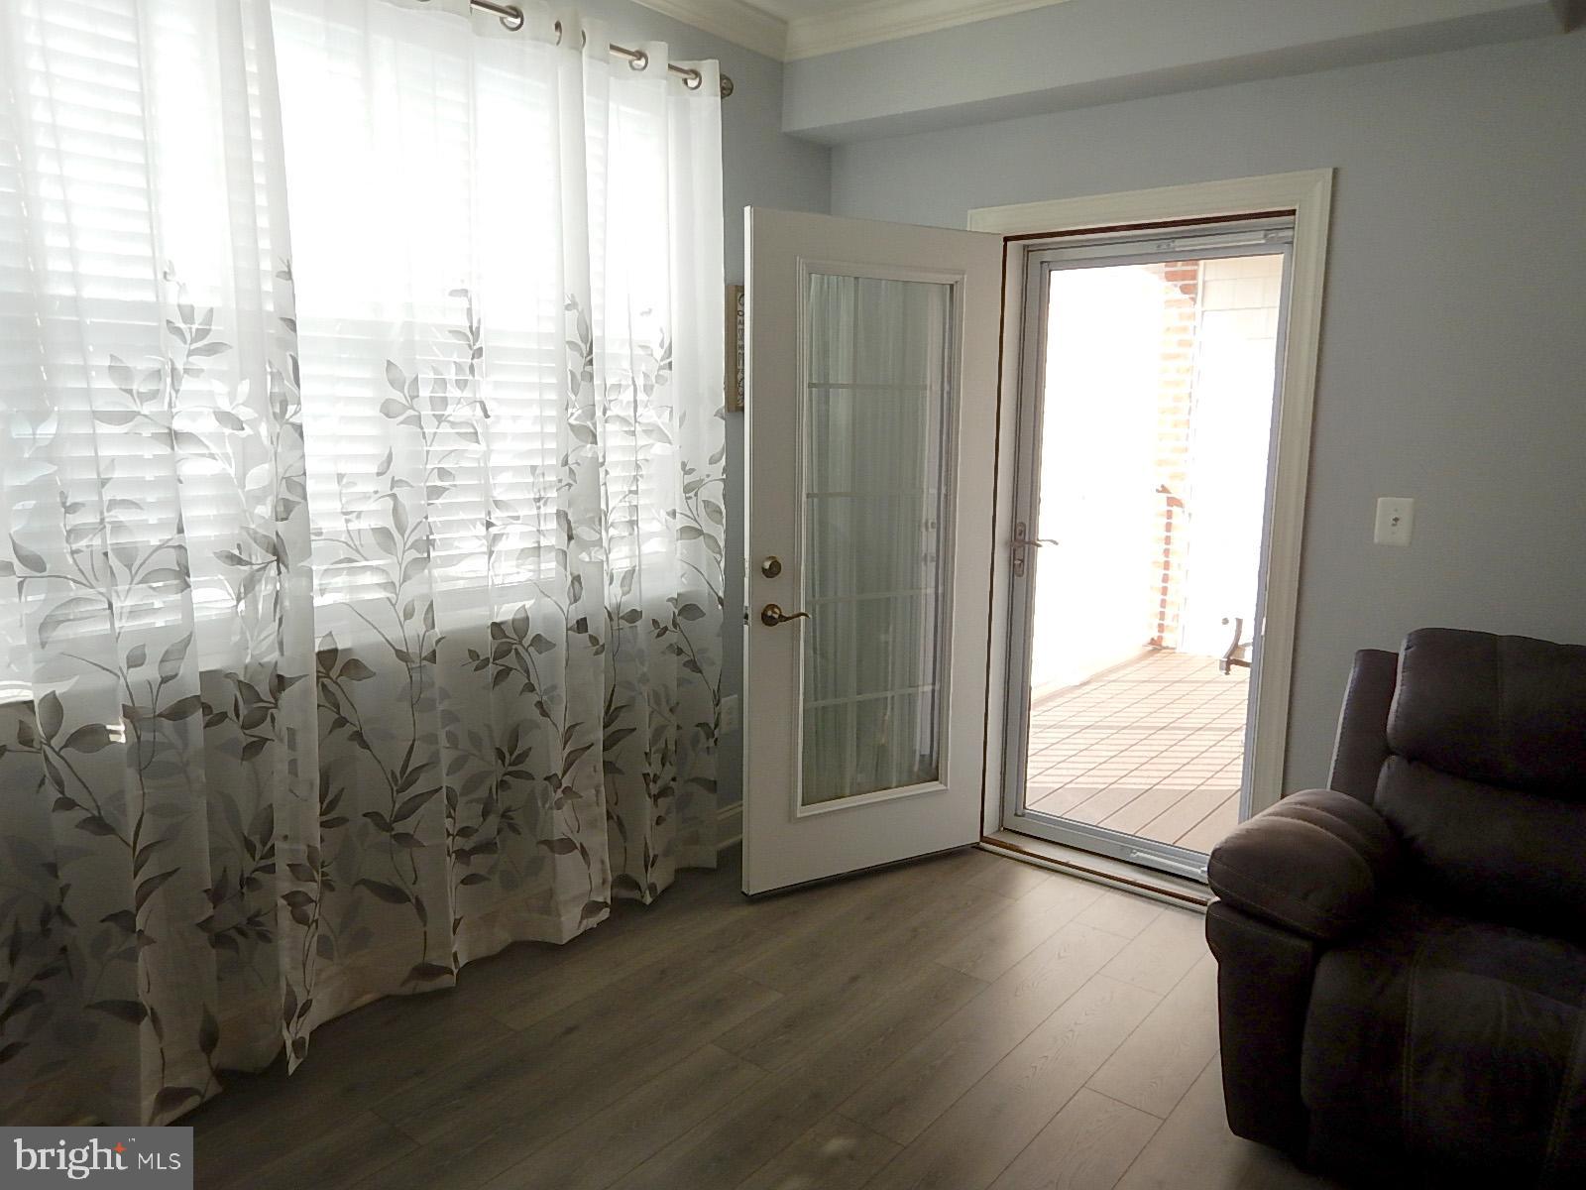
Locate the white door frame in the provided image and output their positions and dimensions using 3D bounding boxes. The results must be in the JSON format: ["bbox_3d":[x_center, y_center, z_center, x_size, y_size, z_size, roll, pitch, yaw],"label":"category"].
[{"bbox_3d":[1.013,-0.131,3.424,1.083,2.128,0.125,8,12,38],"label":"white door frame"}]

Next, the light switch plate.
[{"bbox_3d":[1.576,-0.192,2.883,0.081,0.122,0.011,8,12,38],"label":"light switch plate"}]

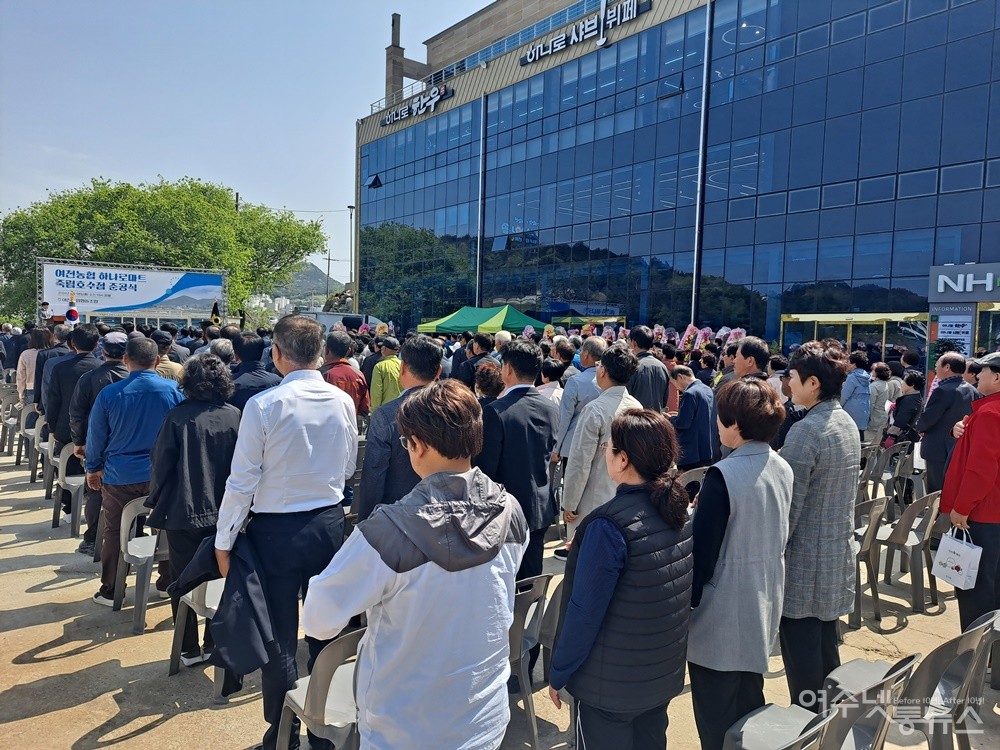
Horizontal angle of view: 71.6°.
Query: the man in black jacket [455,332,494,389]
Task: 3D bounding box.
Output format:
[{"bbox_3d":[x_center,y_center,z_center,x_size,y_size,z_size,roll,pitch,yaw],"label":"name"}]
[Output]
[{"bbox_3d":[-0.226,0.398,7.300,0.500,1.680,0.320,-1,5,-38],"label":"man in black jacket"}]

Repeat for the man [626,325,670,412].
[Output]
[{"bbox_3d":[1.251,0.490,6.036,0.540,1.845,0.340,0,4,-36],"label":"man"}]

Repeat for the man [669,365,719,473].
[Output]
[{"bbox_3d":[1.683,0.669,6.045,0.440,1.513,0.480,4,4,30],"label":"man"}]

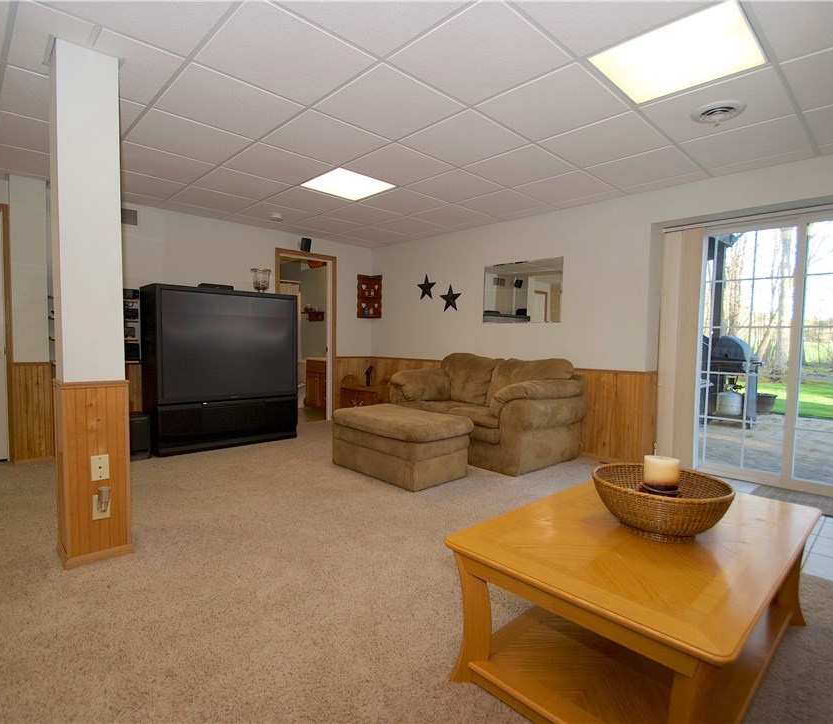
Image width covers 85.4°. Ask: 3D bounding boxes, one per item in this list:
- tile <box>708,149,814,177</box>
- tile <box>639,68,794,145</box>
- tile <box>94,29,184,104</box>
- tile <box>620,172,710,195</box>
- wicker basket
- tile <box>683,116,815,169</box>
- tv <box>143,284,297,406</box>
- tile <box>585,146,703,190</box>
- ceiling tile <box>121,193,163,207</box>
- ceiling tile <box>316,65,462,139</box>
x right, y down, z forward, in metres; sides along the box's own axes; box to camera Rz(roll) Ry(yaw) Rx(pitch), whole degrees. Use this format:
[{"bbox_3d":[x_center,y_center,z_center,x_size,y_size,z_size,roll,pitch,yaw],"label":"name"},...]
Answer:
[{"bbox_3d":[2.304,-1.361,3.070,0.169,0.020,0.602,-2,4,-44],"label":"tile"},{"bbox_3d":[1.584,-1.333,2.382,0.600,0.025,0.600,-2,4,-44],"label":"tile"},{"bbox_3d":[-1.344,-1.358,2.104,0.299,0.020,0.579,-2,5,-44],"label":"tile"},{"bbox_3d":[1.914,-1.390,3.513,0.174,0.020,0.591,-2,5,-44],"label":"tile"},{"bbox_3d":[0.790,0.463,1.495,0.405,0.155,0.405,-3,5,-44],"label":"wicker basket"},{"bbox_3d":[2.021,-1.350,2.797,0.602,0.020,0.602,-2,4,-44],"label":"tile"},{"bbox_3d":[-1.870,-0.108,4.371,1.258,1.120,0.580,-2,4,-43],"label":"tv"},{"bbox_3d":[1.598,-1.381,3.235,0.602,0.020,0.602,-2,4,-44],"label":"tile"},{"bbox_3d":[-2.594,-1.492,4.067,0.602,0.020,0.309,-2,4,-44],"label":"ceiling tile"},{"bbox_3d":[-0.141,-1.359,2.417,0.605,0.025,0.605,-3,5,-44],"label":"ceiling tile"}]

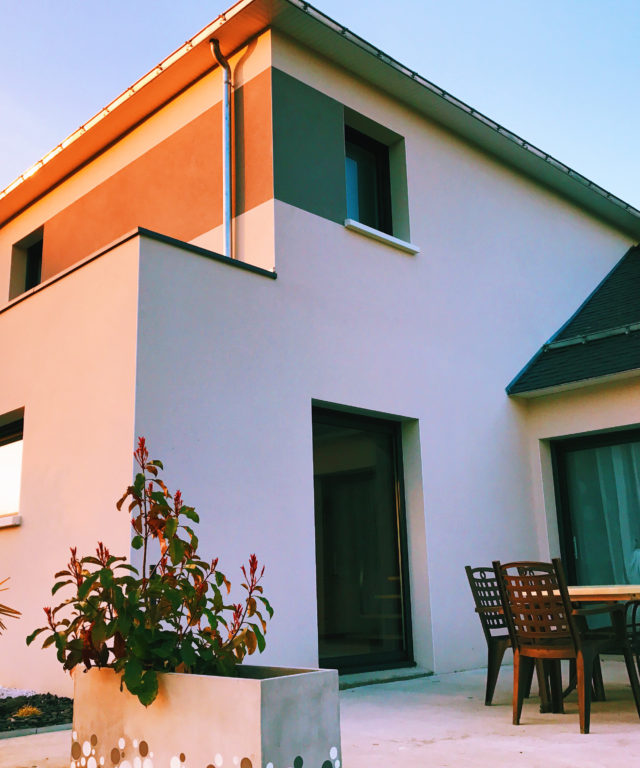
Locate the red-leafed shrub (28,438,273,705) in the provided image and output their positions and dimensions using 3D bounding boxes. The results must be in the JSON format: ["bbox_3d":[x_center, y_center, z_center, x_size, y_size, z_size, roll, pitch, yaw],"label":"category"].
[{"bbox_3d":[-0.701,0.750,3.426,0.950,1.030,0.780,1,-14,-11],"label":"red-leafed shrub"}]

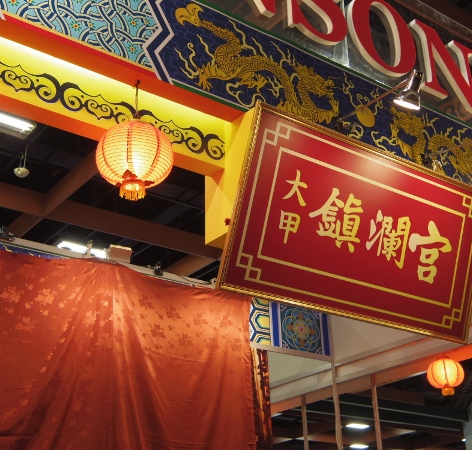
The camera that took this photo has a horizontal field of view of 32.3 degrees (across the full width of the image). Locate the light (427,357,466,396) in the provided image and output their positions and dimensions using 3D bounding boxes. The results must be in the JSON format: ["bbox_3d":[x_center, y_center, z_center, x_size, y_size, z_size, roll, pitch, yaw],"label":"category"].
[{"bbox_3d":[1.888,1.362,7.320,0.340,0.349,0.340,-1,-24,-1],"label":"light"}]

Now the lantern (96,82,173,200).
[{"bbox_3d":[-0.439,-0.378,3.567,0.340,0.600,0.340,-1,-24,-1],"label":"lantern"}]

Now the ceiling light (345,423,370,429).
[{"bbox_3d":[5.992,9.802,39.874,1.250,0.100,0.600,15,-29,-33],"label":"ceiling light"}]

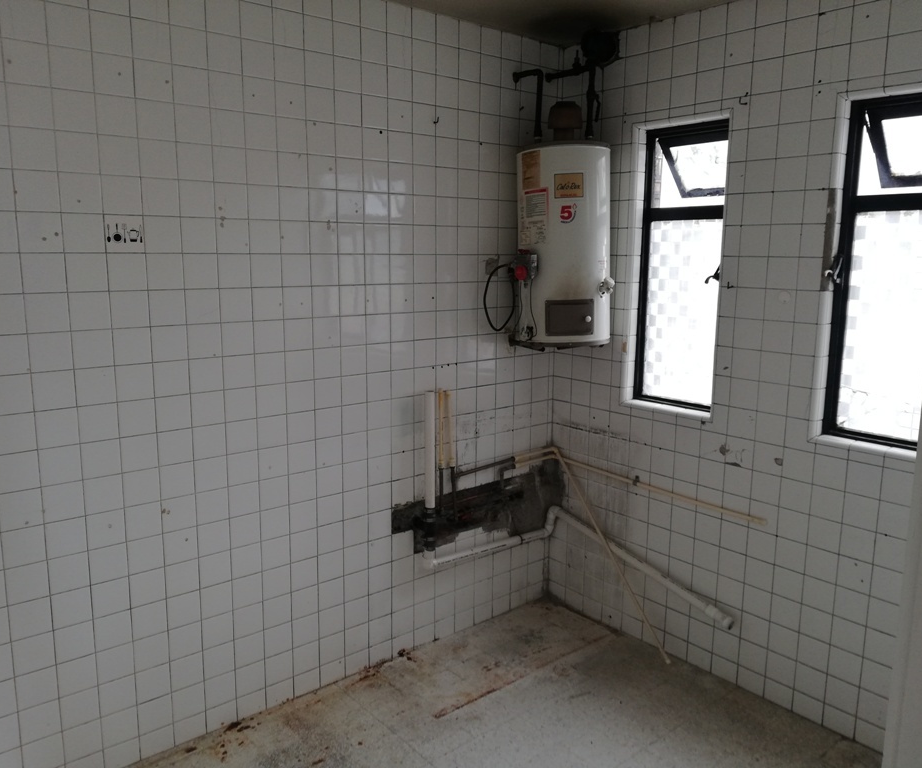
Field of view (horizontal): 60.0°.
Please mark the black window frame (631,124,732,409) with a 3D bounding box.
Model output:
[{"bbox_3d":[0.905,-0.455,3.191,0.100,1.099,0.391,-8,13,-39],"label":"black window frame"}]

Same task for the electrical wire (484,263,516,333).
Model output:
[{"bbox_3d":[0.158,-0.355,3.280,0.145,0.289,0.060,-8,13,-39],"label":"electrical wire"}]

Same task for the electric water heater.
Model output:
[{"bbox_3d":[0.419,-0.565,3.270,0.395,0.790,0.390,0,10,0],"label":"electric water heater"}]

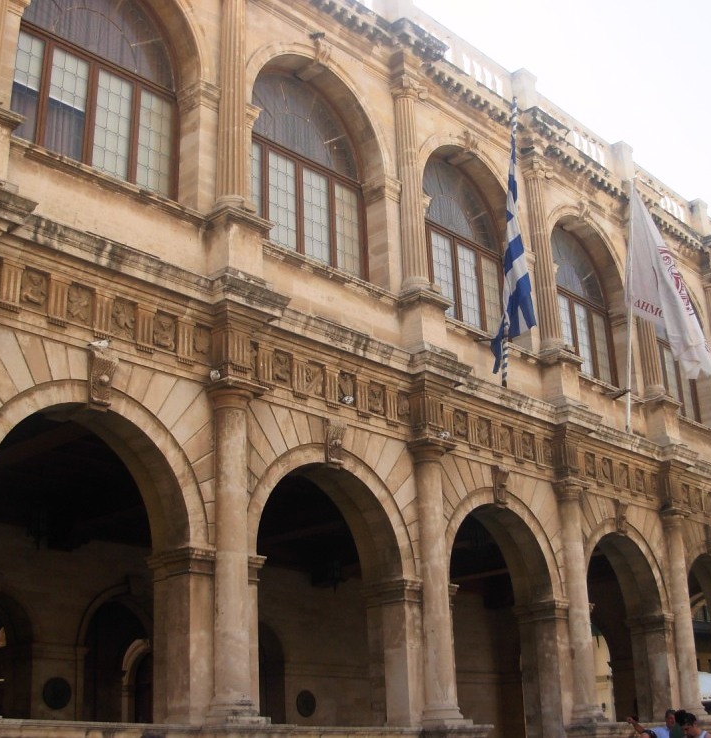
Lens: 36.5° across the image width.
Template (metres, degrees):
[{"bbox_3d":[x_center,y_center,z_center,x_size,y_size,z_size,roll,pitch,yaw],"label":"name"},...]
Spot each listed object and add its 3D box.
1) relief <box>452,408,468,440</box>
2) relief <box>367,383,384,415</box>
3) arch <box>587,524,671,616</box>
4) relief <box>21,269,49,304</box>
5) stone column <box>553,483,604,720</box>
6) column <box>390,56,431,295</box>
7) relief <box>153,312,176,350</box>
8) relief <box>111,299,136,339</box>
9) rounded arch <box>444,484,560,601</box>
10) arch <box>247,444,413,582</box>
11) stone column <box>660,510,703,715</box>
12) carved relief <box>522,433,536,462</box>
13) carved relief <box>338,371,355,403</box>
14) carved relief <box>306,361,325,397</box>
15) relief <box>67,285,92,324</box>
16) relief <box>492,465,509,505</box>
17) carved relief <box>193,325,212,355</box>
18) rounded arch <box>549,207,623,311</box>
[{"bbox_3d":[1.624,0.874,16.650,0.081,0.455,0.303,-21,-28,40],"label":"relief"},{"bbox_3d":[0.309,0.456,16.682,0.090,0.452,0.360,-21,-28,40],"label":"relief"},{"bbox_3d":[4.555,3.537,19.427,0.629,1.591,3.182,-21,-28,40],"label":"arch"},{"bbox_3d":[-3.769,-0.969,12.658,0.090,0.452,0.360,-21,-28,40],"label":"relief"},{"bbox_3d":[3.960,4.066,19.096,0.500,4.400,0.640,-21,-28,40],"label":"stone column"},{"bbox_3d":[0.872,-2.936,16.660,0.461,4.153,0.497,-2,-21,-1],"label":"column"},{"bbox_3d":[-2.253,-0.434,12.863,0.081,0.455,0.303,-21,-28,40],"label":"relief"},{"bbox_3d":[-2.660,-0.572,12.459,0.081,0.455,0.303,-21,-28,40],"label":"relief"},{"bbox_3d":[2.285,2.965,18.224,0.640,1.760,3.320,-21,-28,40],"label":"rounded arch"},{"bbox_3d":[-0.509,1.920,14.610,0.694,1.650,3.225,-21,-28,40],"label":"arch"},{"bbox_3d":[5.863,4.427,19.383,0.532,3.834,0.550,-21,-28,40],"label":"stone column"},{"bbox_3d":[2.868,1.292,17.877,0.081,0.455,0.303,-21,-28,40],"label":"carved relief"},{"bbox_3d":[-0.136,0.264,16.263,0.090,0.452,0.360,-21,-28,40],"label":"carved relief"},{"bbox_3d":[-0.528,0.154,13.897,0.078,0.486,0.344,-21,-28,40],"label":"carved relief"},{"bbox_3d":[-3.345,-0.782,13.067,0.090,0.452,0.360,-21,-28,40],"label":"relief"},{"bbox_3d":[2.199,1.752,16.265,0.248,0.586,0.319,-21,-28,40],"label":"relief"},{"bbox_3d":[-1.889,-0.339,13.477,0.105,0.435,0.300,-21,-28,40],"label":"carved relief"},{"bbox_3d":[4.252,-2.208,20.651,0.532,1.704,2.982,-21,-28,40],"label":"rounded arch"}]

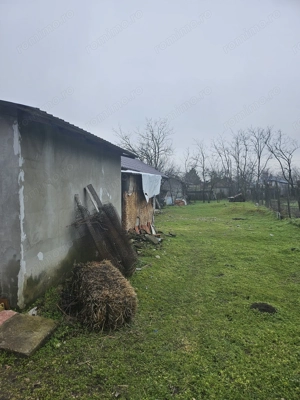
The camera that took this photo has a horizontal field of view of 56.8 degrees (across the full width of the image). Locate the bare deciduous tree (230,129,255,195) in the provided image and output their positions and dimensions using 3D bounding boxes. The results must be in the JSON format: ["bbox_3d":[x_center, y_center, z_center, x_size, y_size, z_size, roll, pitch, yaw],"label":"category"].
[{"bbox_3d":[8.670,-3.360,25.800,2.600,6.300,2.600,0,4,0],"label":"bare deciduous tree"}]

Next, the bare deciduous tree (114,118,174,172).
[{"bbox_3d":[-0.480,-3.500,23.800,5.200,6.900,4.800,0,4,0],"label":"bare deciduous tree"}]

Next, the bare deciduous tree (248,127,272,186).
[{"bbox_3d":[10.760,-3.700,26.800,2.400,6.900,2.400,0,4,0],"label":"bare deciduous tree"}]

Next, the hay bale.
[{"bbox_3d":[-0.600,1.165,3.390,0.530,0.410,0.900,-2,4,-23],"label":"hay bale"}]

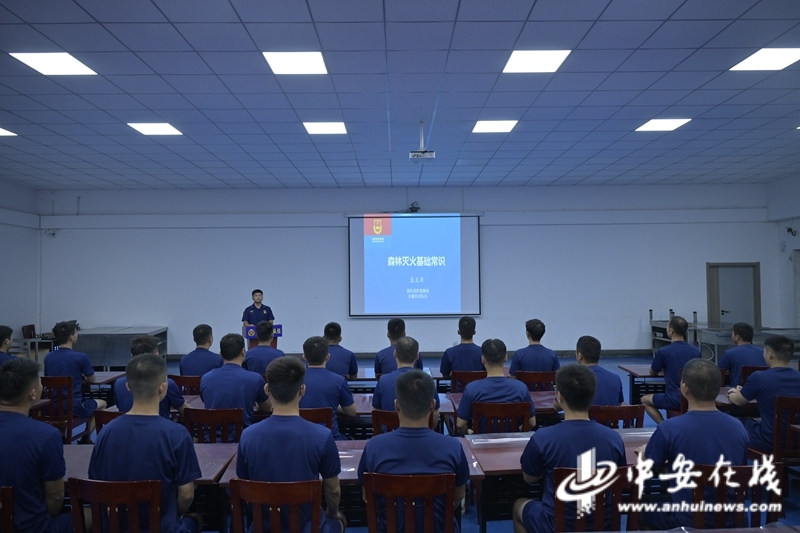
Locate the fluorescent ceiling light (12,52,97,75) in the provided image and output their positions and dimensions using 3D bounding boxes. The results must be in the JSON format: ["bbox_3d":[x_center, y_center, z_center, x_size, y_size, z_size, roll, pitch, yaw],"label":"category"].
[{"bbox_3d":[-3.433,-2.025,5.782,0.600,0.040,0.600,-1,-2,0],"label":"fluorescent ceiling light"}]

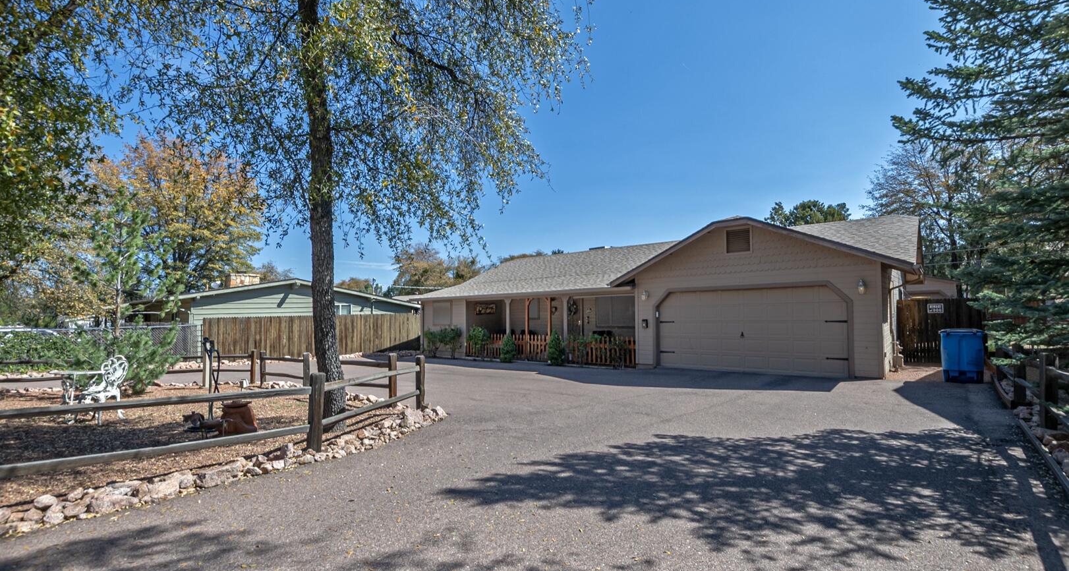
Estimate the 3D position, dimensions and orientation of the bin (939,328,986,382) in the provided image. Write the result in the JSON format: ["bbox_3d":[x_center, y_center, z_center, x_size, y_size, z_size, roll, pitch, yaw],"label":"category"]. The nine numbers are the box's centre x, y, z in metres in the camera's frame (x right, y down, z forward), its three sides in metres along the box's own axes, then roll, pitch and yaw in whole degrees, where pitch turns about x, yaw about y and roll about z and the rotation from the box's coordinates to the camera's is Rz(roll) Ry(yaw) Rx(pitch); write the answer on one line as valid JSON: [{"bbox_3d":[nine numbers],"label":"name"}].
[{"bbox_3d":[9.395,1.545,9.823,0.720,1.110,0.820,-4,-6,41],"label":"bin"}]

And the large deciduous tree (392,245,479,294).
[{"bbox_3d":[-9.301,0.605,42.041,8.600,8.980,8.600,-4,-6,41],"label":"large deciduous tree"}]

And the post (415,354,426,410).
[{"bbox_3d":[-1.880,1.601,7.393,0.140,0.890,0.140,-2,-5,14],"label":"post"}]

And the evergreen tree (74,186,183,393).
[{"bbox_3d":[-9.632,-0.002,10.614,2.000,4.850,2.000,-4,-6,41],"label":"evergreen tree"}]

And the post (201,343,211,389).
[{"bbox_3d":[-7.617,1.859,10.354,0.120,1.033,0.120,-4,-6,41],"label":"post"}]

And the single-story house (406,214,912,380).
[{"bbox_3d":[4.333,0.606,20.018,19.700,4.800,10.400,-4,-6,41],"label":"single-story house"}]

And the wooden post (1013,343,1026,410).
[{"bbox_3d":[7.566,1.419,6.988,0.120,0.972,0.120,-4,-6,41],"label":"wooden post"}]

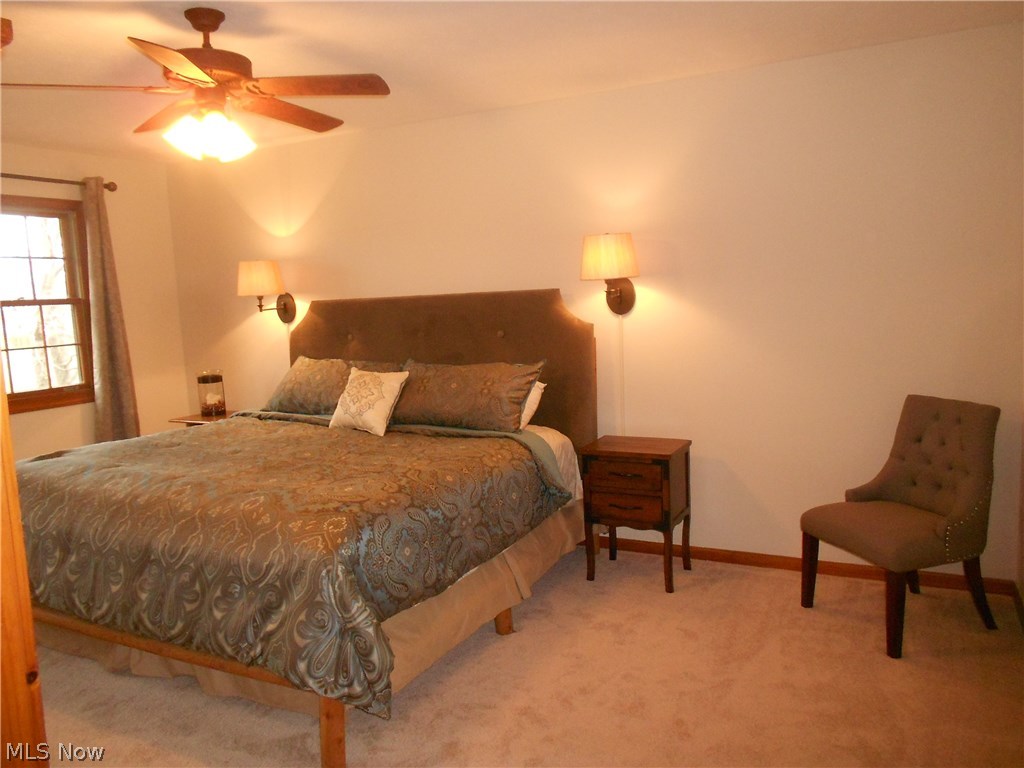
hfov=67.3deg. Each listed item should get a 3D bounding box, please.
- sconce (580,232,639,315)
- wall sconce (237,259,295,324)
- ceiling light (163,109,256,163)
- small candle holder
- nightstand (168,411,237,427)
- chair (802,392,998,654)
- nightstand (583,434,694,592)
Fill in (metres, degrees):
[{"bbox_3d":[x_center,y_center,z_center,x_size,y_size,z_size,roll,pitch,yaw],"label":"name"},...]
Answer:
[{"bbox_3d":[0.503,-0.552,3.915,0.300,0.413,0.315,2,8,28],"label":"sconce"},{"bbox_3d":[-1.626,-0.600,5.046,0.300,0.411,0.315,2,8,28],"label":"wall sconce"},{"bbox_3d":[-1.082,-0.918,2.769,0.310,0.190,0.310,2,8,28],"label":"ceiling light"},{"bbox_3d":[-2.061,0.068,5.294,0.157,0.305,0.157,2,8,28],"label":"small candle holder"},{"bbox_3d":[-1.950,0.553,5.248,0.520,0.654,0.455,2,8,28],"label":"nightstand"},{"bbox_3d":[1.610,0.542,3.179,0.610,0.904,0.560,-4,7,-17],"label":"chair"},{"bbox_3d":[0.631,0.625,3.835,0.450,0.654,0.370,2,8,28],"label":"nightstand"}]

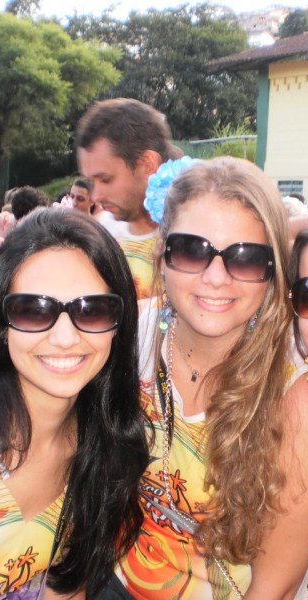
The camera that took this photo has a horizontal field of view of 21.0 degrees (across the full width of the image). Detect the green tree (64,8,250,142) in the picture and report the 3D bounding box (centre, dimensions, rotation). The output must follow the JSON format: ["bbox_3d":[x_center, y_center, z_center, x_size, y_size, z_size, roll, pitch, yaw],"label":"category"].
[{"bbox_3d":[0.219,-6.714,28.000,5.900,6.000,5.500,2,6,0],"label":"green tree"}]

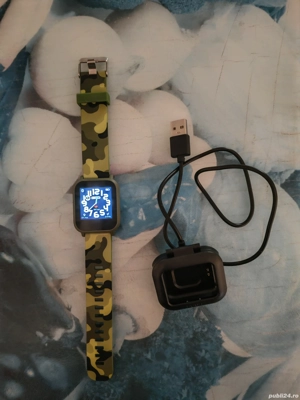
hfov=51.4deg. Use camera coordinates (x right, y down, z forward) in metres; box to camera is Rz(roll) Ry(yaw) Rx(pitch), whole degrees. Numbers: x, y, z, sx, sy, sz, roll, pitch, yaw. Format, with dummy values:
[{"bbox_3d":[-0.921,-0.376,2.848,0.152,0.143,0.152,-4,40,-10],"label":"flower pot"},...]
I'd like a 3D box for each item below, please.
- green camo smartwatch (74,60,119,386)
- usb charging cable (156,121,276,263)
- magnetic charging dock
[{"bbox_3d":[-0.039,0.014,0.233,0.035,0.012,0.242,-2,88,0],"label":"green camo smartwatch"},{"bbox_3d":[0.051,-0.006,0.235,0.091,0.009,0.111,0,88,0],"label":"usb charging cable"},{"bbox_3d":[0.028,0.056,0.228,0.050,0.017,0.043,-10,92,0],"label":"magnetic charging dock"}]

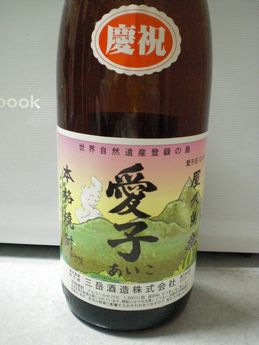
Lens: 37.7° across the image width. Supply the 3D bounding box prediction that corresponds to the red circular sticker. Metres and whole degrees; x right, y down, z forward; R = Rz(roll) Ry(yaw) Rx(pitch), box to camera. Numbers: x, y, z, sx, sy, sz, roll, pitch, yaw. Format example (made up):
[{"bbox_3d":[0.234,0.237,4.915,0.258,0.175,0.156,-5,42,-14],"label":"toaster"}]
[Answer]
[{"bbox_3d":[0.004,-0.071,0.206,0.050,0.037,0.007,0,12,0],"label":"red circular sticker"}]

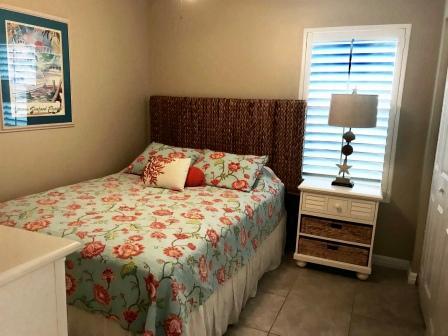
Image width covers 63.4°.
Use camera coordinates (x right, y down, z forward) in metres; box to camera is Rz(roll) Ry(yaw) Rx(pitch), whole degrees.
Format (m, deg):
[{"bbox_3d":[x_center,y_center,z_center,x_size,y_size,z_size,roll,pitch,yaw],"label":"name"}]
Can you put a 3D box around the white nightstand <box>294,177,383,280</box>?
[{"bbox_3d":[0.975,0.511,3.122,0.644,0.716,0.377,6,12,22],"label":"white nightstand"}]

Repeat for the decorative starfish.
[{"bbox_3d":[1.004,0.005,3.022,0.126,0.131,0.026,6,12,22],"label":"decorative starfish"}]

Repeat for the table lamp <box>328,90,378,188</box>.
[{"bbox_3d":[1.038,-0.239,2.985,0.376,0.809,0.376,6,12,22],"label":"table lamp"}]

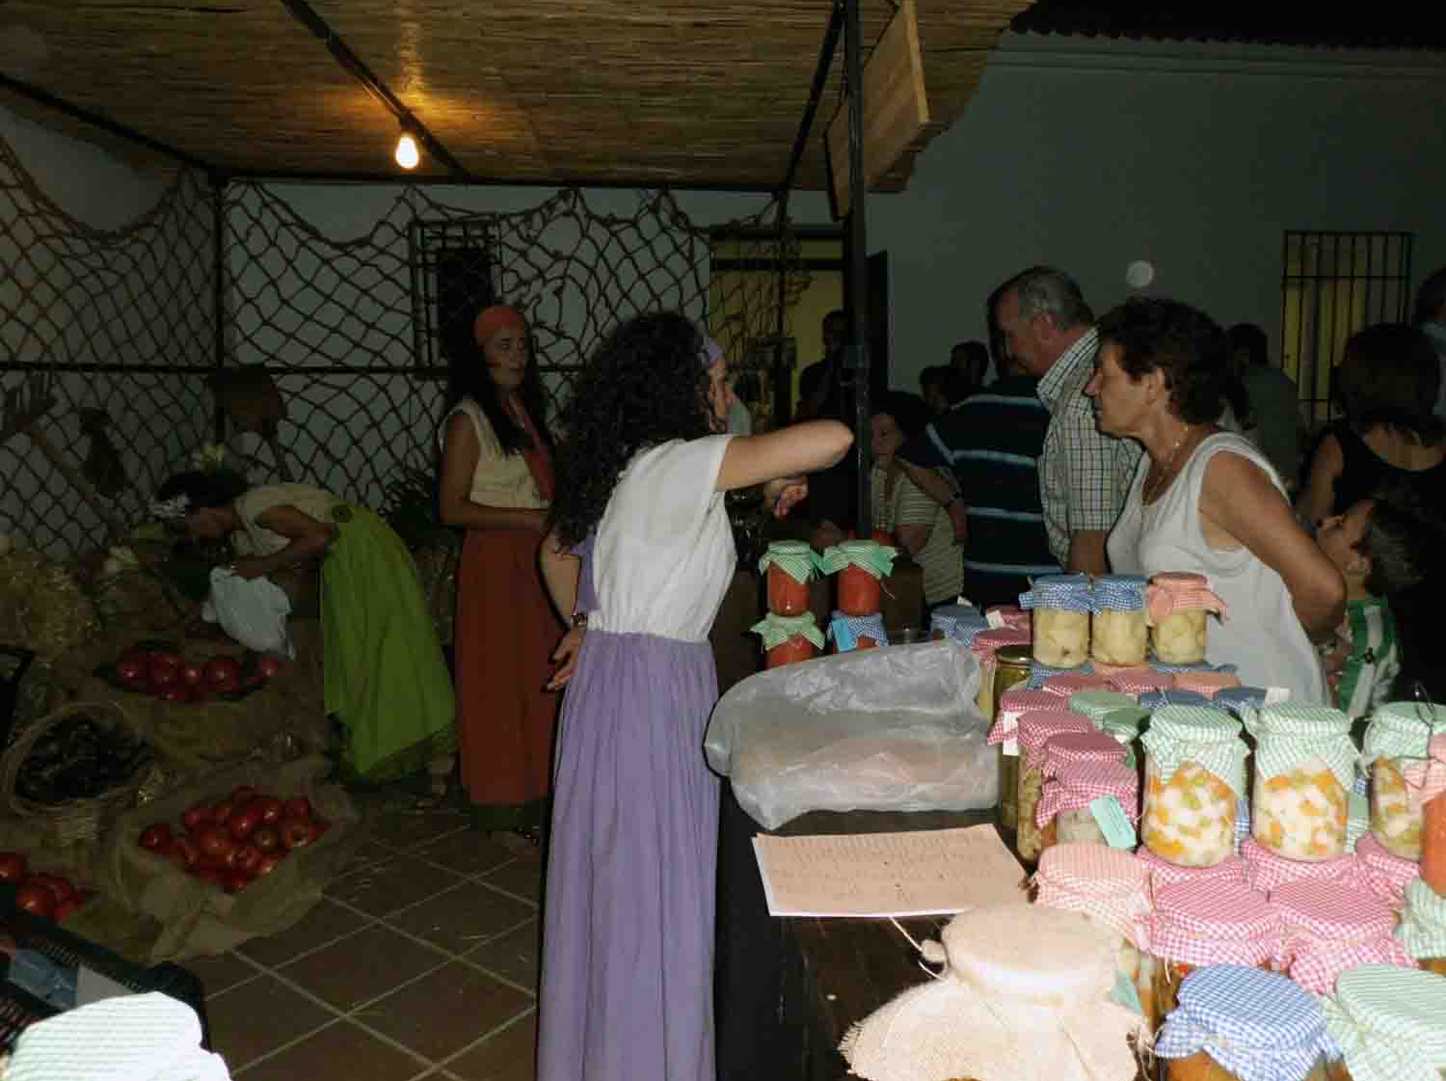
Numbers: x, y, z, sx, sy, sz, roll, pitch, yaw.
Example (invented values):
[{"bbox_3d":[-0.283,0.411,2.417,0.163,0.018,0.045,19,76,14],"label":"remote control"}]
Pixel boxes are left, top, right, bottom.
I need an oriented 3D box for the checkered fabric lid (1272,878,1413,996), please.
[{"bbox_3d":[0.478,0.301,0.847,0.100,0.050,0.100,-1,7,0],"label":"checkered fabric lid"}]

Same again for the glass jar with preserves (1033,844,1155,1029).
[{"bbox_3d":[0.323,0.353,0.957,0.104,0.132,0.104,0,7,0],"label":"glass jar with preserves"}]

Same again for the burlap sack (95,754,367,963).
[{"bbox_3d":[-1.371,0.851,3.001,0.680,0.280,0.660,-1,7,0],"label":"burlap sack"}]

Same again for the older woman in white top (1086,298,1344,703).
[{"bbox_3d":[0.866,0.318,1.989,0.430,1.520,0.460,-1,7,-3],"label":"older woman in white top"}]

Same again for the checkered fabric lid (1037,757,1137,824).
[{"bbox_3d":[0.388,0.268,1.139,0.095,0.050,0.095,-1,7,0],"label":"checkered fabric lid"}]

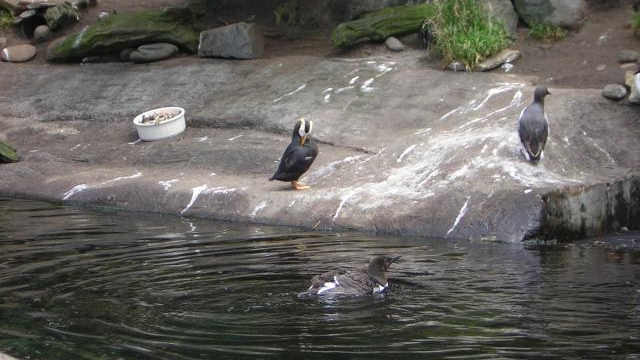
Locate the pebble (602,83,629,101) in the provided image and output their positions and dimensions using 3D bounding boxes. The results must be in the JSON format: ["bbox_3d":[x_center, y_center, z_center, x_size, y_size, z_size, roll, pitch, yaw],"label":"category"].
[{"bbox_3d":[1.539,-0.461,10.400,0.130,0.085,0.100,0,10,0],"label":"pebble"}]

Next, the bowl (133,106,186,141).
[{"bbox_3d":[-0.794,-0.280,9.900,0.260,0.087,0.260,-8,19,2],"label":"bowl"}]

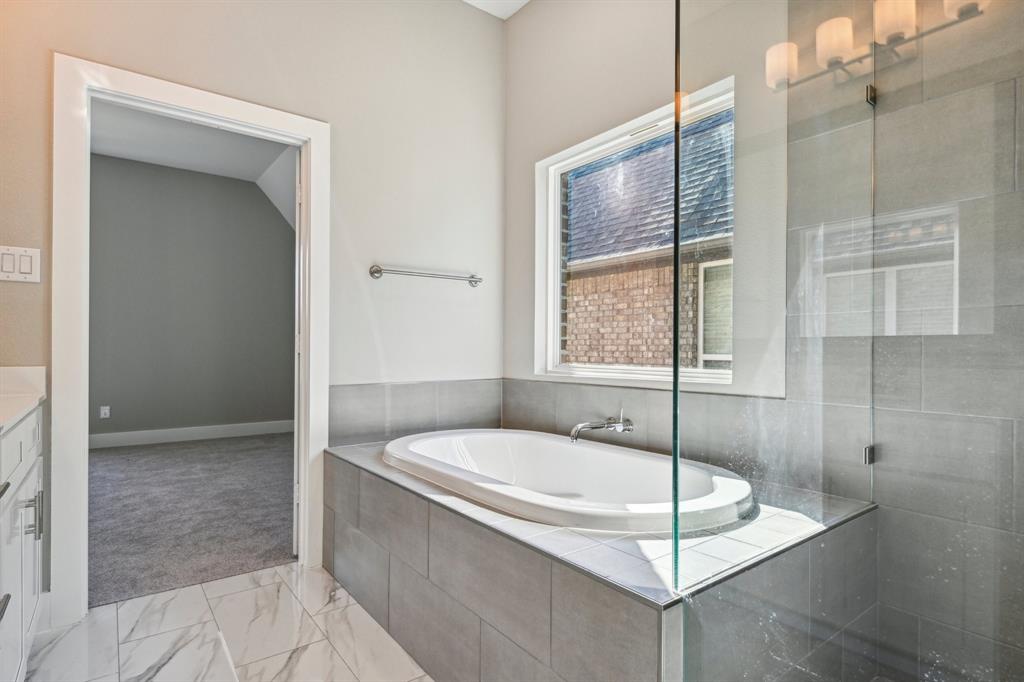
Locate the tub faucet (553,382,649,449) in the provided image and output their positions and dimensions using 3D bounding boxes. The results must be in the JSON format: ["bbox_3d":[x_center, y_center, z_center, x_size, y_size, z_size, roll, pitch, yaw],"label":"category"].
[{"bbox_3d":[0.409,0.387,2.505,0.265,0.141,0.166,1,-1,-37],"label":"tub faucet"}]

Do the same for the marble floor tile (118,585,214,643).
[{"bbox_3d":[-1.387,1.086,2.162,0.301,0.011,0.389,1,-1,-37],"label":"marble floor tile"}]

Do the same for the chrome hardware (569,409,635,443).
[{"bbox_3d":[0.405,0.384,2.468,0.255,0.150,0.168,1,-1,-37],"label":"chrome hardware"}]

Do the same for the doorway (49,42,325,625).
[{"bbox_3d":[-1.353,0.002,2.398,1.048,2.165,0.157,1,-1,-37],"label":"doorway"}]

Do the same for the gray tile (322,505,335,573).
[{"bbox_3d":[-0.863,0.940,2.557,0.011,0.294,0.161,1,-1,-37],"label":"gray tile"}]

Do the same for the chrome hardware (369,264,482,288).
[{"bbox_3d":[-0.443,-0.354,2.965,0.675,0.067,0.082,1,-1,-37],"label":"chrome hardware"}]

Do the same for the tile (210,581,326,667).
[{"bbox_3d":[-0.970,1.085,2.106,0.298,0.011,0.611,1,-1,-37],"label":"tile"}]

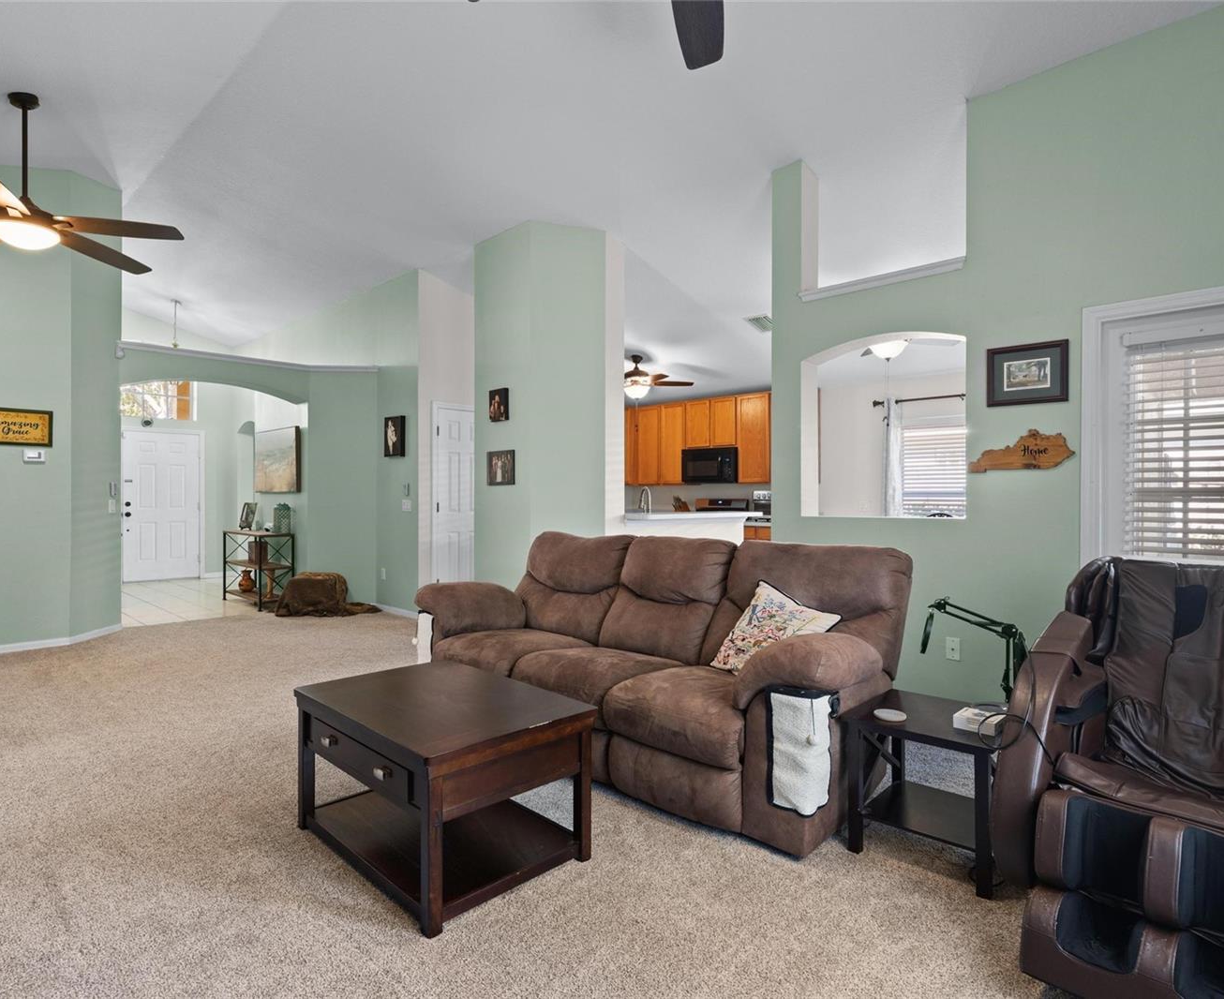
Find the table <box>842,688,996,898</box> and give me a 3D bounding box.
[{"bbox_3d":[1.104,0.958,2.269,0.450,0.445,0.460,0,0,41],"label":"table"}]

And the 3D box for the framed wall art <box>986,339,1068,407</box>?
[{"bbox_3d":[2.171,-0.648,3.487,0.370,0.315,0.025,0,0,42],"label":"framed wall art"}]

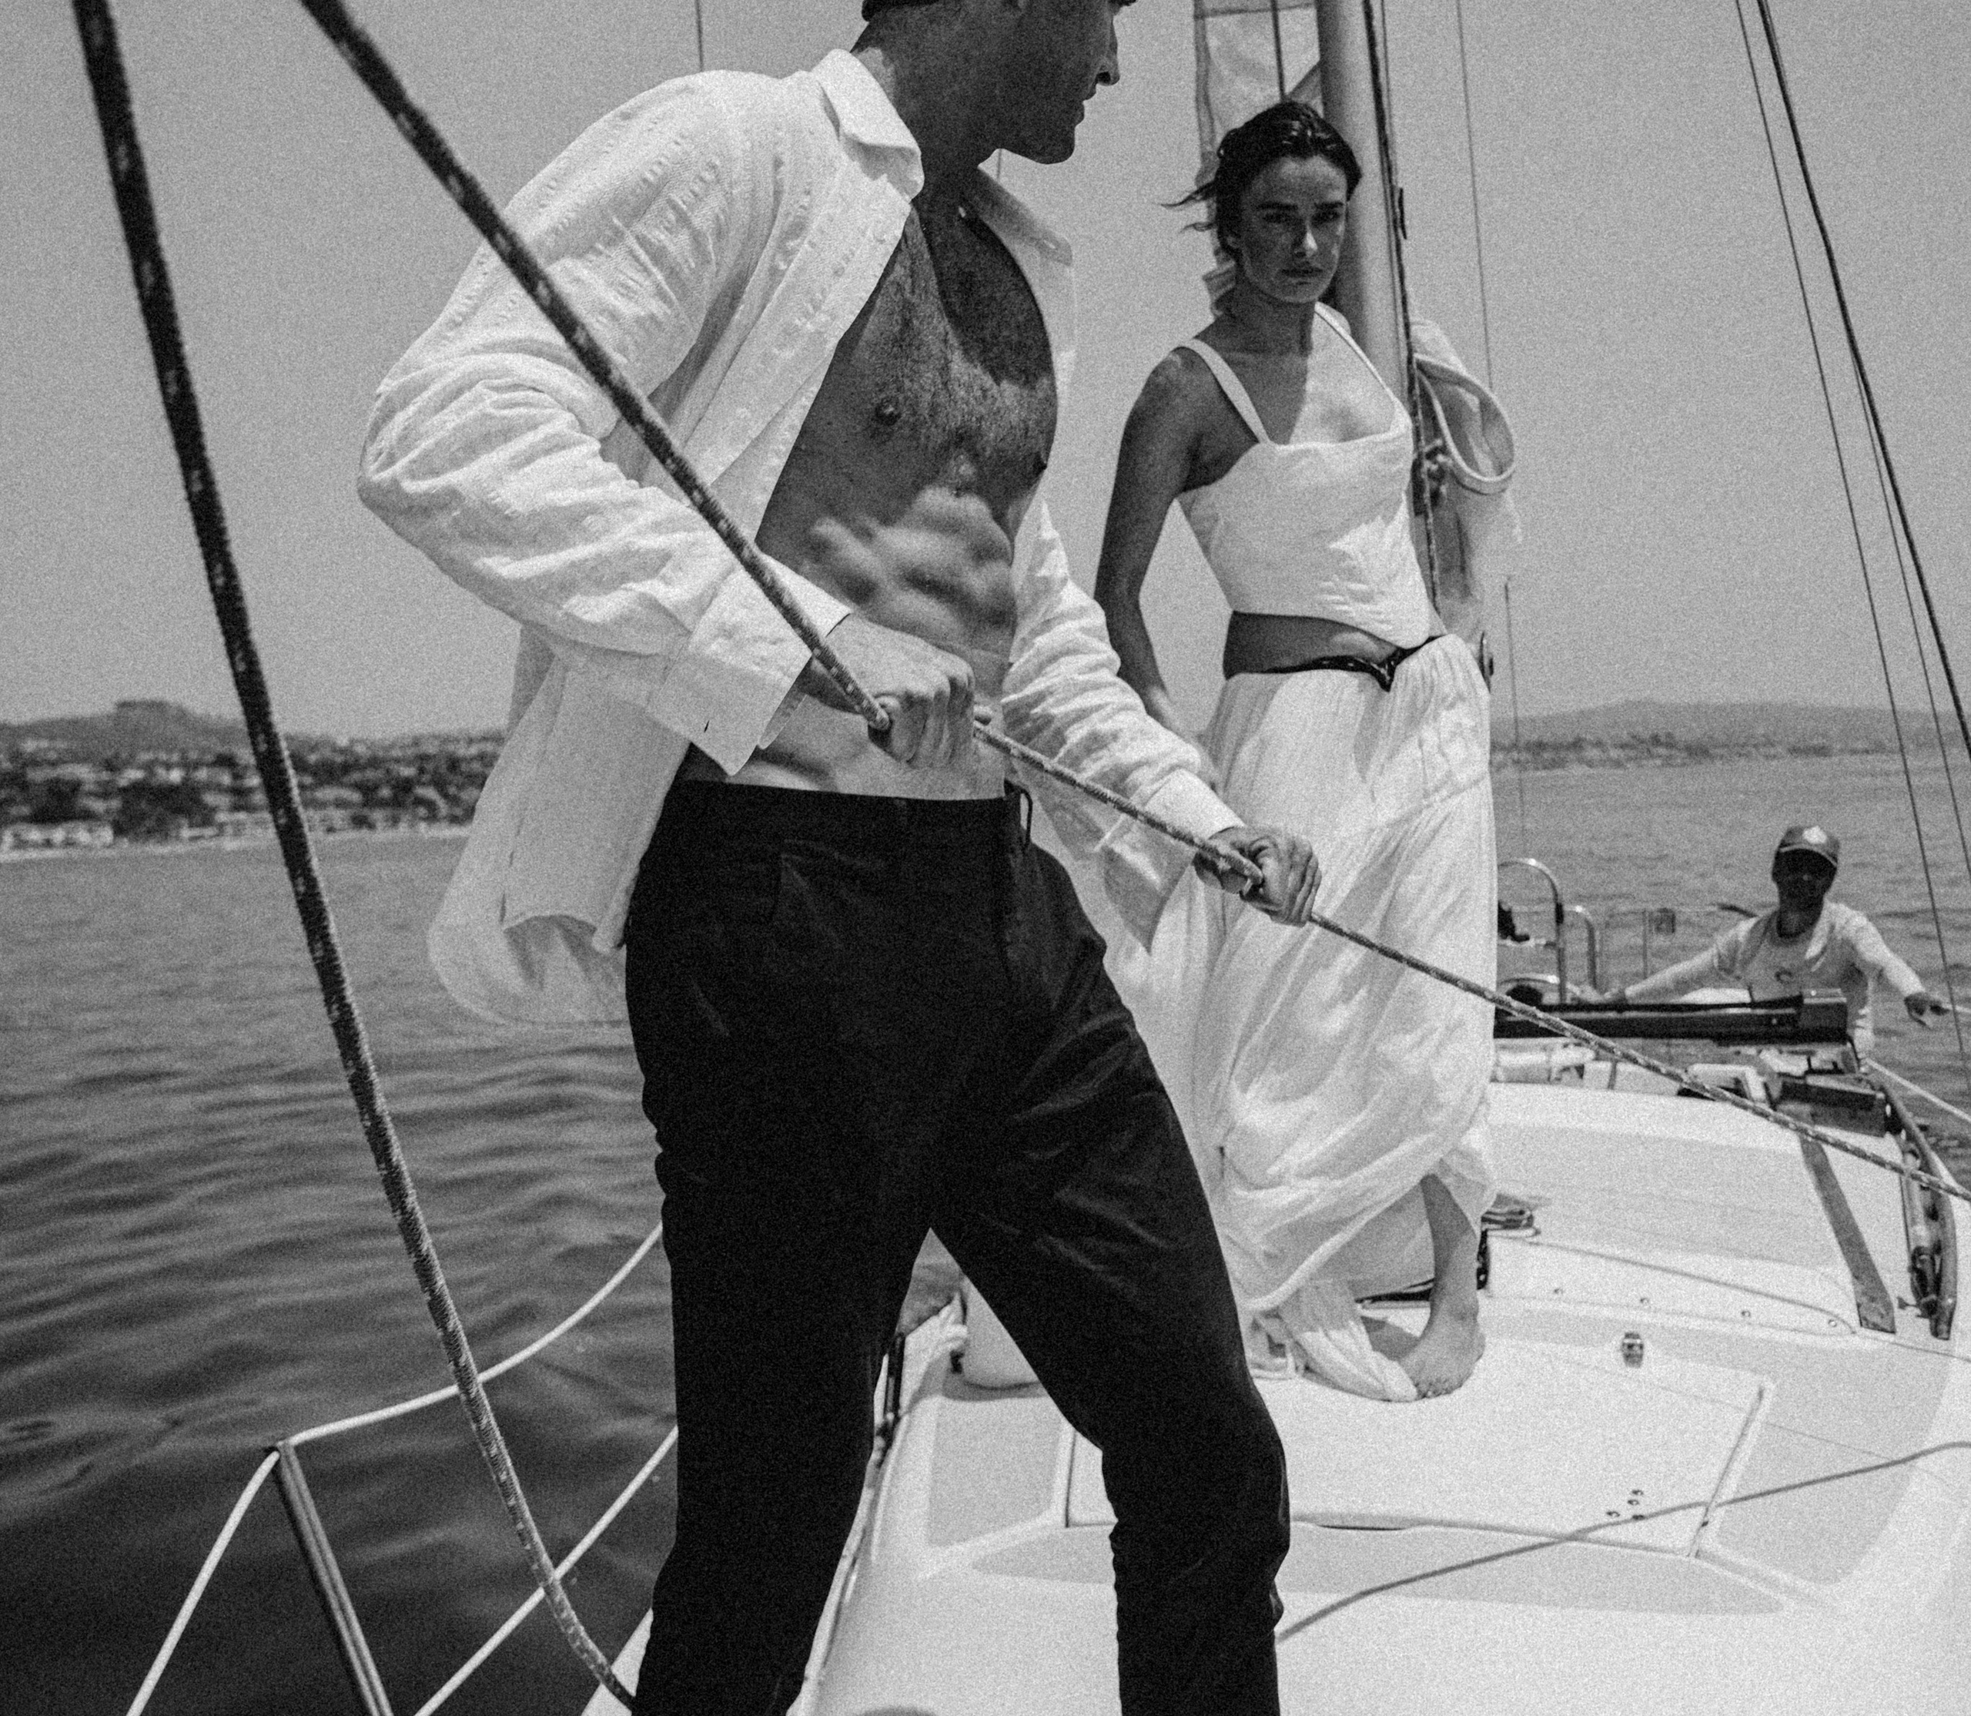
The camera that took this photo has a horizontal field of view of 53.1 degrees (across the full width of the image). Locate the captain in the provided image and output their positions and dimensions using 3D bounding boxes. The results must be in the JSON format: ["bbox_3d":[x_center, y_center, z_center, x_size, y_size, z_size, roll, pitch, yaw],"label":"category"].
[{"bbox_3d":[2.633,0.557,6.421,1.050,1.350,0.600,-2,2,24],"label":"captain"}]

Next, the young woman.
[{"bbox_3d":[0.404,-0.143,2.570,0.520,1.680,0.460,-4,2,-24],"label":"young woman"}]

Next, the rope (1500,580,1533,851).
[{"bbox_3d":[1.888,-0.509,7.000,0.030,0.960,0.030,-4,6,0],"label":"rope"}]

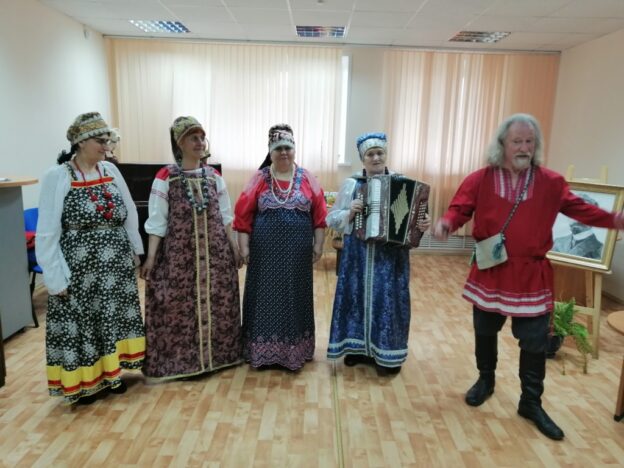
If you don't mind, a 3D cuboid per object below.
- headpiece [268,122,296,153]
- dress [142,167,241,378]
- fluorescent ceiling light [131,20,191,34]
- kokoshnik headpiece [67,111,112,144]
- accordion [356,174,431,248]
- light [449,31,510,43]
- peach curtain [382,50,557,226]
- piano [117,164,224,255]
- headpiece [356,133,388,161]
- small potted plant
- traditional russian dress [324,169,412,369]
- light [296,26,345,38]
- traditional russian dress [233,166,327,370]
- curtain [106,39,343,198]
[{"bbox_3d":[-0.191,-0.605,2.939,0.165,0.170,0.200,1,11,-4],"label":"headpiece"},{"bbox_3d":[-0.768,0.202,3.036,0.600,1.286,0.420,-1,11,-17],"label":"dress"},{"bbox_3d":[-1.691,-2.374,5.381,0.585,0.060,0.585,2,11,1],"label":"fluorescent ceiling light"},{"bbox_3d":[-1.168,-0.563,2.475,0.205,0.155,0.180,-6,6,29],"label":"kokoshnik headpiece"},{"bbox_3d":[0.482,-0.135,2.806,0.380,0.370,0.200,12,11,5],"label":"accordion"},{"bbox_3d":[1.907,-2.241,5.345,0.585,0.060,0.585,2,11,1],"label":"light"},{"bbox_3d":[1.966,-1.168,6.159,2.280,2.320,0.140,2,11,0],"label":"peach curtain"},{"bbox_3d":[-1.756,-0.221,5.494,1.460,1.200,0.600,0,12,-11],"label":"piano"},{"bbox_3d":[0.376,-0.553,2.962,0.180,0.160,0.200,2,11,1],"label":"headpiece"},{"bbox_3d":[1.848,0.691,3.451,0.420,0.440,0.380,2,11,0],"label":"small potted plant"},{"bbox_3d":[0.402,0.235,3.175,0.560,1.260,0.400,3,11,7],"label":"traditional russian dress"},{"bbox_3d":[0.098,-2.324,5.338,0.600,0.070,0.600,2,11,0],"label":"light"},{"bbox_3d":[-0.211,0.208,3.095,0.580,1.289,0.370,2,11,-2],"label":"traditional russian dress"},{"bbox_3d":[-1.135,-1.337,6.144,3.000,2.200,0.140,2,11,0],"label":"curtain"}]

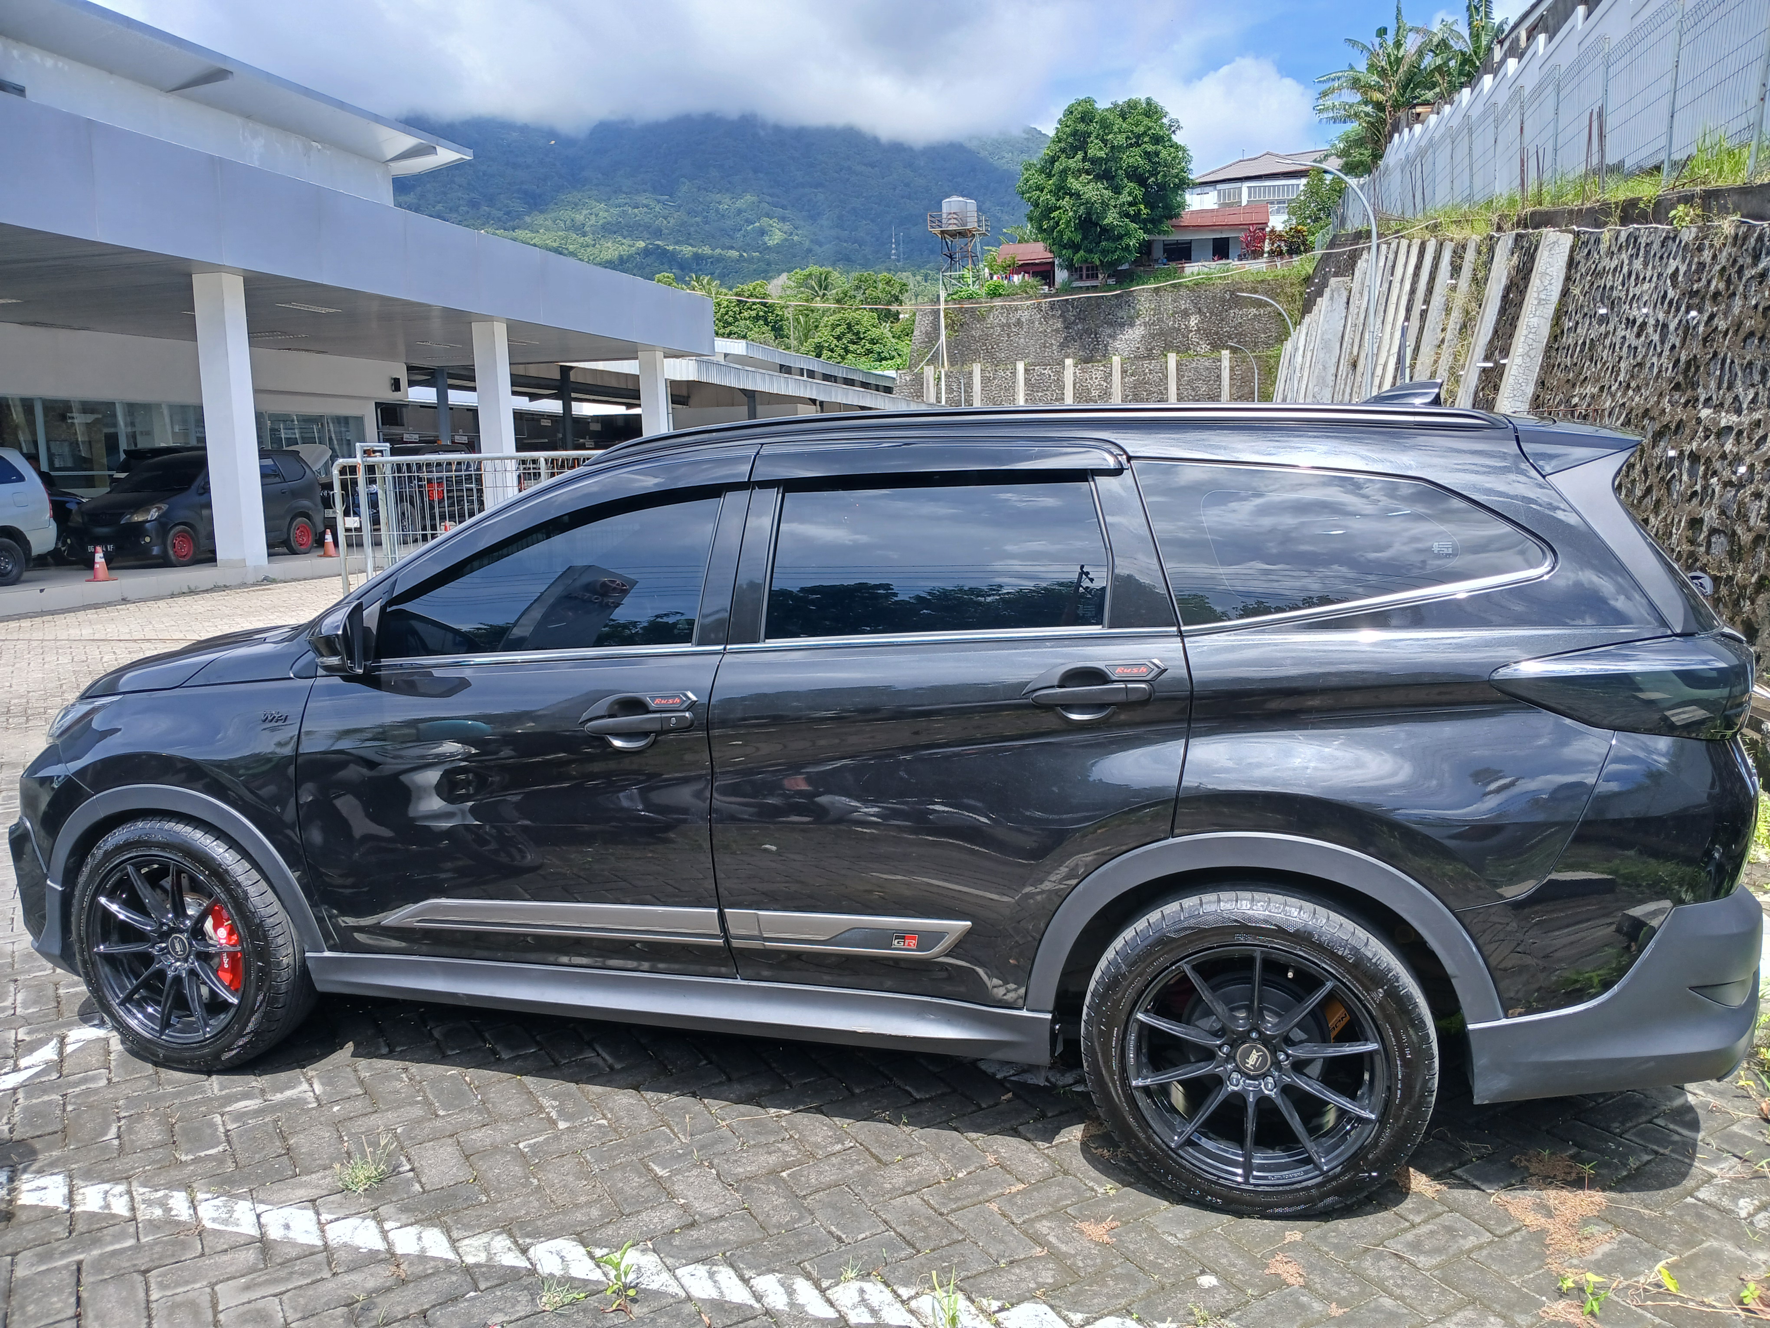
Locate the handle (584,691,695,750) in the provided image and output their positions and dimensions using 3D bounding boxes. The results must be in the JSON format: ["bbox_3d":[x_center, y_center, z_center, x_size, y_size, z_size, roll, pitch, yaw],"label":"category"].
[{"bbox_3d":[-0.539,0.126,2.966,0.270,0.125,0.055,1,7,17],"label":"handle"}]

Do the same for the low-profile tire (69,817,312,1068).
[{"bbox_3d":[-1.810,0.721,3.509,0.670,0.660,0.225,1,7,18],"label":"low-profile tire"}]

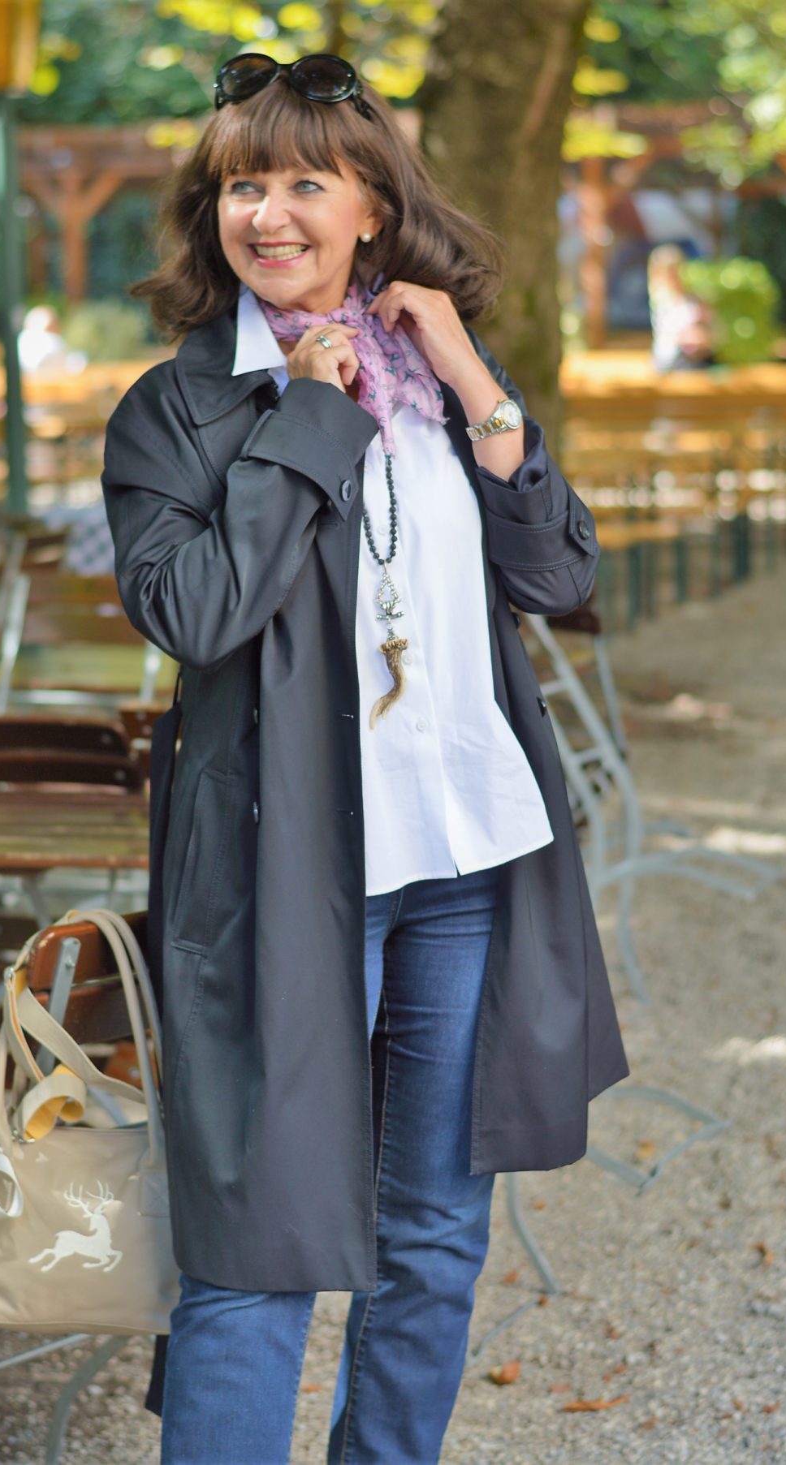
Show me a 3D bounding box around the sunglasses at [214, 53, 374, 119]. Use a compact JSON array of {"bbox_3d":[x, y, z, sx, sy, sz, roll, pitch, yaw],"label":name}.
[{"bbox_3d":[-0.081,-0.585,2.919,0.147,0.055,0.135,2,-24,18],"label":"sunglasses"}]

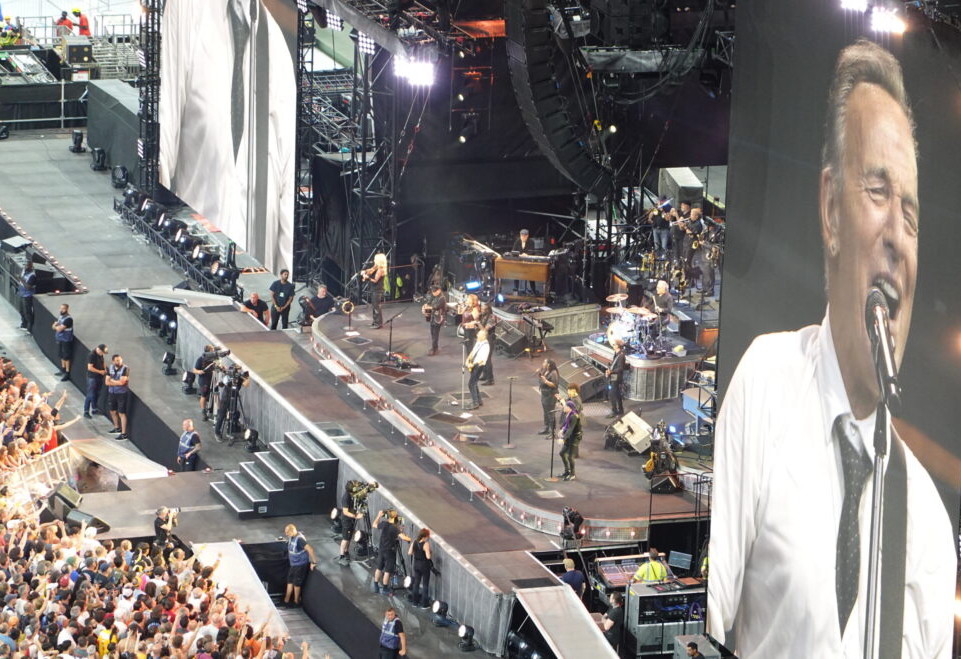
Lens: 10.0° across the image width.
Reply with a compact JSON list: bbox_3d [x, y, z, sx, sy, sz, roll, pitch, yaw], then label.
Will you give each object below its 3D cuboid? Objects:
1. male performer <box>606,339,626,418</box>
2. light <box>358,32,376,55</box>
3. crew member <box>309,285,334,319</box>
[{"bbox_3d":[3.007,1.050,121.009,0.420,1.750,0.520,-4,15,-20],"label":"male performer"},{"bbox_3d":[-2.541,-6.430,123.500,0.220,0.500,0.520,-18,31,-33],"label":"light"},{"bbox_3d":[-3.663,-0.172,126.234,0.560,1.730,0.420,-10,20,-37],"label":"crew member"}]

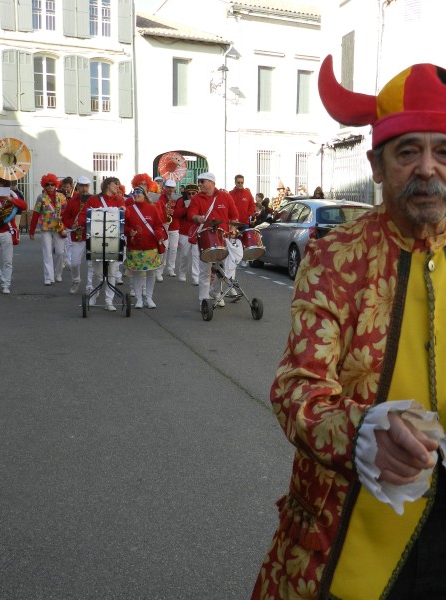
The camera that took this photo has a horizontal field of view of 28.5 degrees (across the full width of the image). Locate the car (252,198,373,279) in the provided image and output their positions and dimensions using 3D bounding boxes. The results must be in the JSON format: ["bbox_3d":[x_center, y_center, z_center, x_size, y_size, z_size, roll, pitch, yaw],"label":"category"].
[{"bbox_3d":[1.852,-1.225,17.016,1.765,1.421,4.324,-1,6,-12],"label":"car"}]

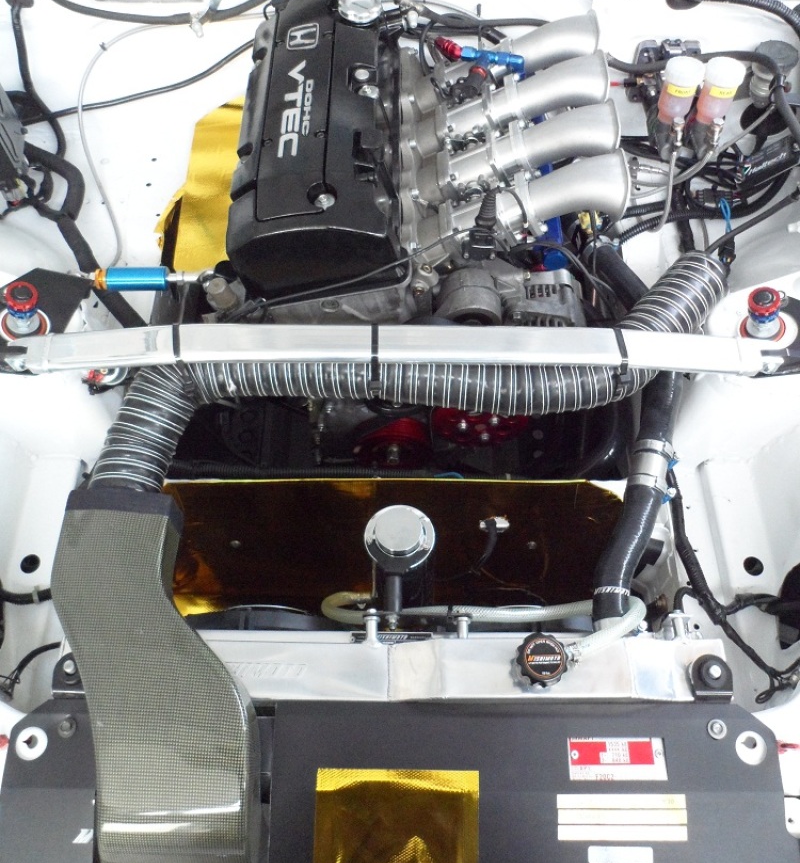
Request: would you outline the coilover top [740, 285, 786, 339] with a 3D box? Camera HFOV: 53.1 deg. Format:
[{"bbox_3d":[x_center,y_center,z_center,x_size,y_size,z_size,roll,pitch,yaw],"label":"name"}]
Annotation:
[{"bbox_3d":[0.452,-0.147,1.000,0.051,0.050,0.051,0,57,0],"label":"coilover top"}]

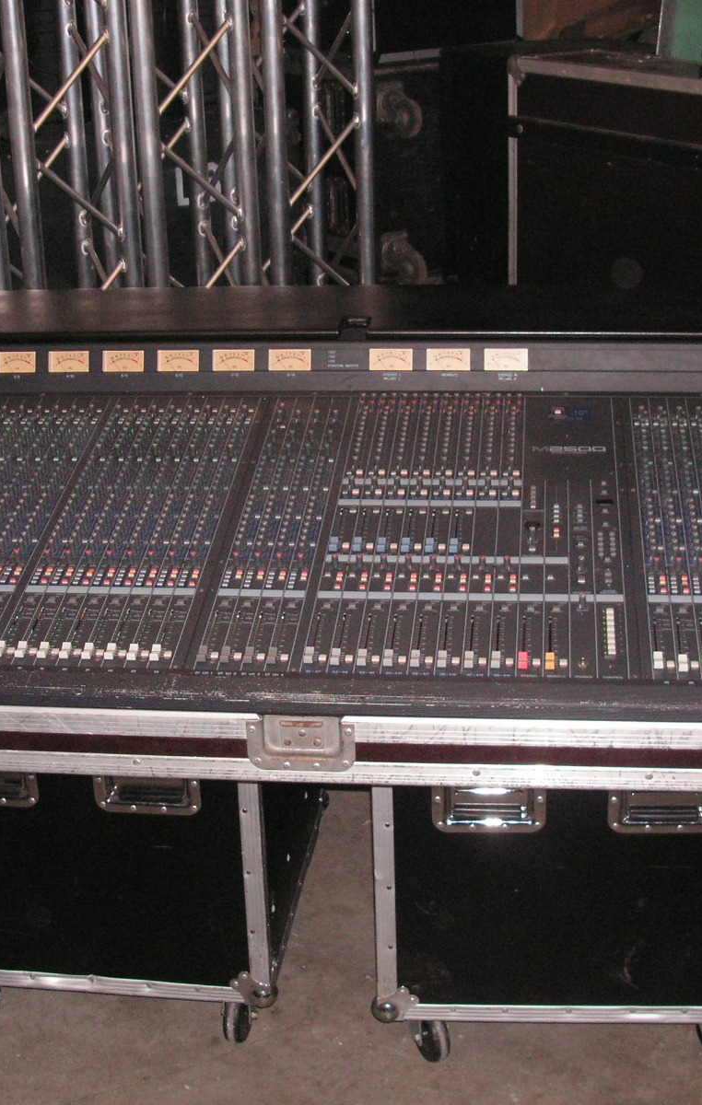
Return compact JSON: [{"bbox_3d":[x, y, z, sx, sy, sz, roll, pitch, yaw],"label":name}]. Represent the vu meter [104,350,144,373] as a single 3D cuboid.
[{"bbox_3d":[-0.384,-0.324,2.748,0.072,0.037,0.020,1,3,7],"label":"vu meter"}]

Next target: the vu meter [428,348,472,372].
[{"bbox_3d":[0.163,-0.319,2.682,0.072,0.037,0.020,1,3,7],"label":"vu meter"}]

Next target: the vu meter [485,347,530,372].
[{"bbox_3d":[0.258,-0.317,2.671,0.072,0.037,0.020,1,3,7],"label":"vu meter"}]

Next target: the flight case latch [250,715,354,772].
[{"bbox_3d":[-0.052,0.204,1.755,0.114,0.064,0.018,1,22,7],"label":"flight case latch"}]

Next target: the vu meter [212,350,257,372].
[{"bbox_3d":[-0.195,-0.323,2.725,0.072,0.037,0.020,1,3,7],"label":"vu meter"}]

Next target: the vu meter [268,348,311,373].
[{"bbox_3d":[-0.101,-0.320,2.695,0.071,0.038,0.015,1,1,7],"label":"vu meter"}]

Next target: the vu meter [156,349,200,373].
[{"bbox_3d":[-0.289,-0.323,2.736,0.072,0.037,0.020,1,3,7],"label":"vu meter"}]

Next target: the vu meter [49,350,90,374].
[{"bbox_3d":[-0.478,-0.324,2.759,0.072,0.037,0.020,1,3,7],"label":"vu meter"}]

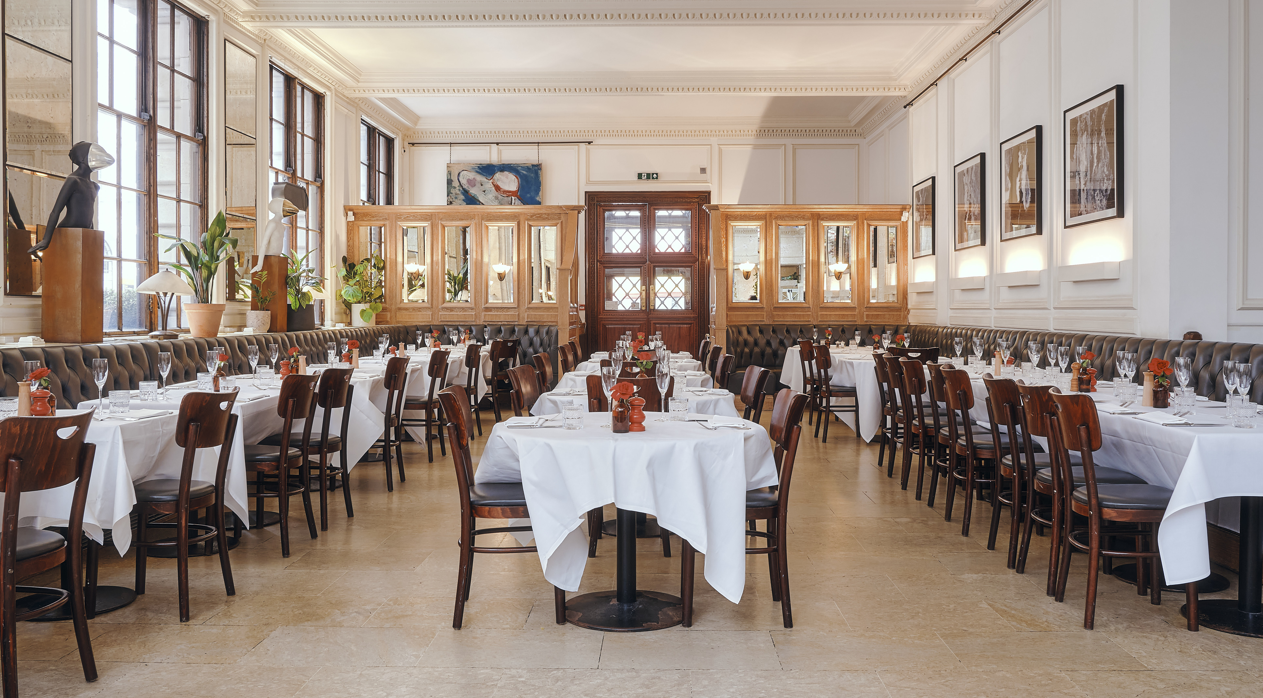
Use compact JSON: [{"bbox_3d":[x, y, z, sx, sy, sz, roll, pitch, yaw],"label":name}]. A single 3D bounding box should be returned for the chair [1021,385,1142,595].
[{"bbox_3d":[1.968,0.588,4.160,0.475,0.880,0.415,0,2,-1],"label":"chair"}]

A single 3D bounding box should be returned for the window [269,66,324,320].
[{"bbox_3d":[-3.686,-1.612,10.460,0.140,2.640,1.520,0,2,2],"label":"window"}]

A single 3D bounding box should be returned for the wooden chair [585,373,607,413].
[{"bbox_3d":[0.008,0.552,4.740,0.430,0.865,0.480,0,2,2],"label":"wooden chair"}]

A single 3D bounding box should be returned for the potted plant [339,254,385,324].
[{"bbox_3d":[-3.049,-0.680,10.700,0.530,0.820,0.480,0,1,0],"label":"potted plant"}]

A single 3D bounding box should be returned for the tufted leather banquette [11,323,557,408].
[{"bbox_3d":[-2.055,0.382,7.700,2.050,1.010,8.400,0,2,2],"label":"tufted leather banquette"}]

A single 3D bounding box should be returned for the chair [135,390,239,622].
[{"bbox_3d":[-1.890,0.601,3.850,0.500,0.885,0.430,0,2,6],"label":"chair"}]

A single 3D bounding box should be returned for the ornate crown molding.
[{"bbox_3d":[0.051,-3.147,13.850,6.720,0.240,0.240,0,1,0],"label":"ornate crown molding"}]

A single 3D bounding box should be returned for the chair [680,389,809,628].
[{"bbox_3d":[0.423,0.594,3.676,0.475,0.865,0.425,0,1,1],"label":"chair"}]

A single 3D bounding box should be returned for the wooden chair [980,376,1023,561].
[{"bbox_3d":[1.973,0.569,4.600,0.500,0.885,0.430,0,2,3],"label":"wooden chair"}]

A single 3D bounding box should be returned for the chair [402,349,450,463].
[{"bbox_3d":[-1.718,0.438,7.480,0.480,0.865,0.430,0,2,8],"label":"chair"}]

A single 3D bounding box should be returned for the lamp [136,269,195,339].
[{"bbox_3d":[-2.926,-0.282,5.950,0.340,0.438,0.340,0,1,0],"label":"lamp"}]

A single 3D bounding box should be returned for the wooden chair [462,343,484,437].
[{"bbox_3d":[-1.640,0.394,8.930,0.490,0.885,0.420,0,2,3],"label":"wooden chair"}]

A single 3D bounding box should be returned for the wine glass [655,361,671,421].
[{"bbox_3d":[0.137,0.182,4.040,0.068,0.245,0.068,0,2,2],"label":"wine glass"}]

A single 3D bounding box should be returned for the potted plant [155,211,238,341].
[{"bbox_3d":[-2.937,-0.504,6.400,0.500,0.850,0.470,0,1,0],"label":"potted plant"}]

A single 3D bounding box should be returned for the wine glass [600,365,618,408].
[{"bbox_3d":[-0.085,0.187,3.717,0.065,0.227,0.065,0,1,0],"label":"wine glass"}]

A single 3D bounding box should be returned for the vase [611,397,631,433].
[{"bbox_3d":[-0.040,0.258,3.675,0.068,0.135,0.068,0,2,2],"label":"vase"}]

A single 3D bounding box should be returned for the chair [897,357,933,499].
[{"bbox_3d":[1.990,0.498,6.040,0.480,0.865,0.430,0,2,-2],"label":"chair"}]

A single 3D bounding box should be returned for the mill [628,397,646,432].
[{"bbox_3d":[0.020,0.242,3.600,0.064,0.135,0.064,0,2,0],"label":"mill"}]

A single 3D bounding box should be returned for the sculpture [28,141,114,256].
[{"bbox_3d":[-3.250,-0.875,5.520,0.420,0.650,0.320,0,2,2],"label":"sculpture"}]

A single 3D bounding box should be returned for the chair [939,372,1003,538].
[{"bbox_3d":[1.977,0.541,5.240,0.500,0.885,0.430,0,2,3],"label":"chair"}]

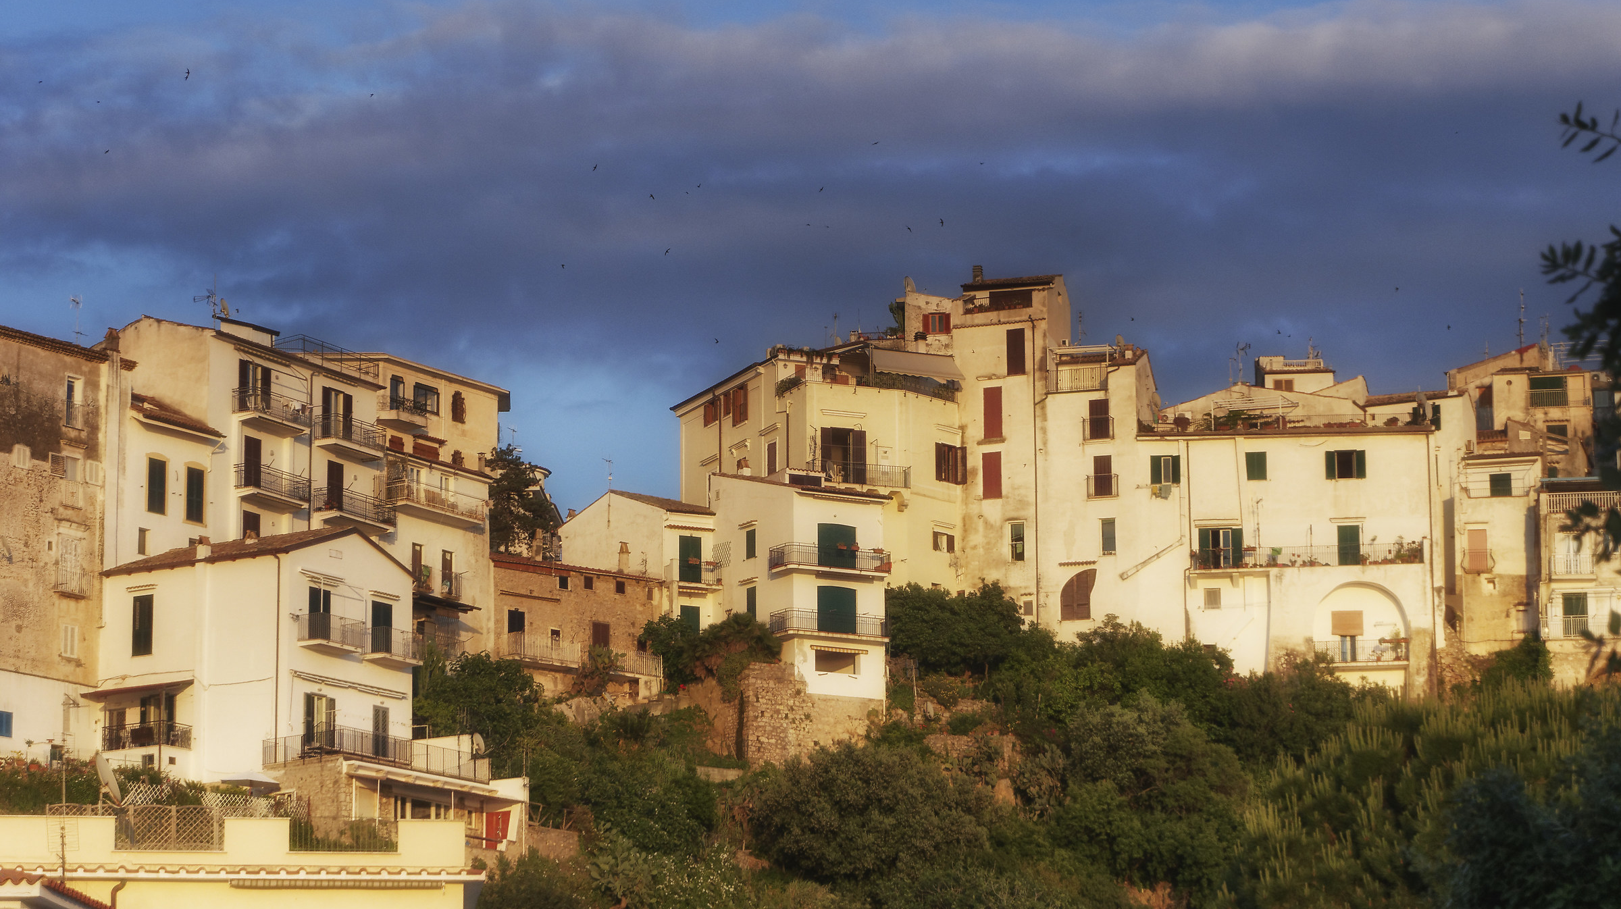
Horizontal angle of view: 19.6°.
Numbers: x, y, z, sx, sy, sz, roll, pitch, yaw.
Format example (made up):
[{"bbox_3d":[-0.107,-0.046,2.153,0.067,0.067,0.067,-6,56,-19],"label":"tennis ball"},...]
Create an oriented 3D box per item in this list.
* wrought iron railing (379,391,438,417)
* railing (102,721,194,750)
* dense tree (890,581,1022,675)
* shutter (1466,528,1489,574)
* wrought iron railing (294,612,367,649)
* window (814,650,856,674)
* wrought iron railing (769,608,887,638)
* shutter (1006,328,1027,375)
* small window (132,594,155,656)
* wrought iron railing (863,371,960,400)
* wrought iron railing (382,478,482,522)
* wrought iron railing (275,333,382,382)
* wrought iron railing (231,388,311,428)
[{"bbox_3d":[-17.431,-1.923,201.086,0.950,0.625,2.169,-7,-13,31],"label":"wrought iron railing"},{"bbox_3d":[-25.011,10.602,176.500,2.800,1.000,1.700,-8,-14,32],"label":"railing"},{"bbox_3d":[6.750,8.106,218.000,6.500,4.400,5.500,0,-11,0],"label":"dense tree"},{"bbox_3d":[32.476,4.686,228.000,1.000,2.080,0.080,-3,-11,13],"label":"shutter"},{"bbox_3d":[-18.111,6.659,177.000,1.100,1.020,2.700,-8,-14,32],"label":"wrought iron railing"},{"bbox_3d":[1.178,9.442,212.500,2.150,1.100,0.200,5,-12,-27],"label":"window"},{"bbox_3d":[0.796,7.861,213.794,5.137,1.028,1.650,6,-13,-27],"label":"wrought iron railing"},{"bbox_3d":[9.857,-4.929,225.000,0.950,2.200,0.080,-4,-11,21],"label":"shutter"},{"bbox_3d":[-24.665,6.293,173.000,1.030,2.270,0.120,-8,-13,34],"label":"small window"},{"bbox_3d":[4.799,-3.315,224.424,6.098,0.900,0.500,8,-14,-37],"label":"wrought iron railing"},{"bbox_3d":[-16.497,1.989,206.000,1.100,1.020,5.400,-8,-14,32],"label":"wrought iron railing"},{"bbox_3d":[-19.964,-3.763,192.635,1.600,1.050,5.505,-7,-13,28],"label":"wrought iron railing"},{"bbox_3d":[-22.337,-1.906,194.000,1.100,1.020,3.950,-7,-13,29],"label":"wrought iron railing"}]

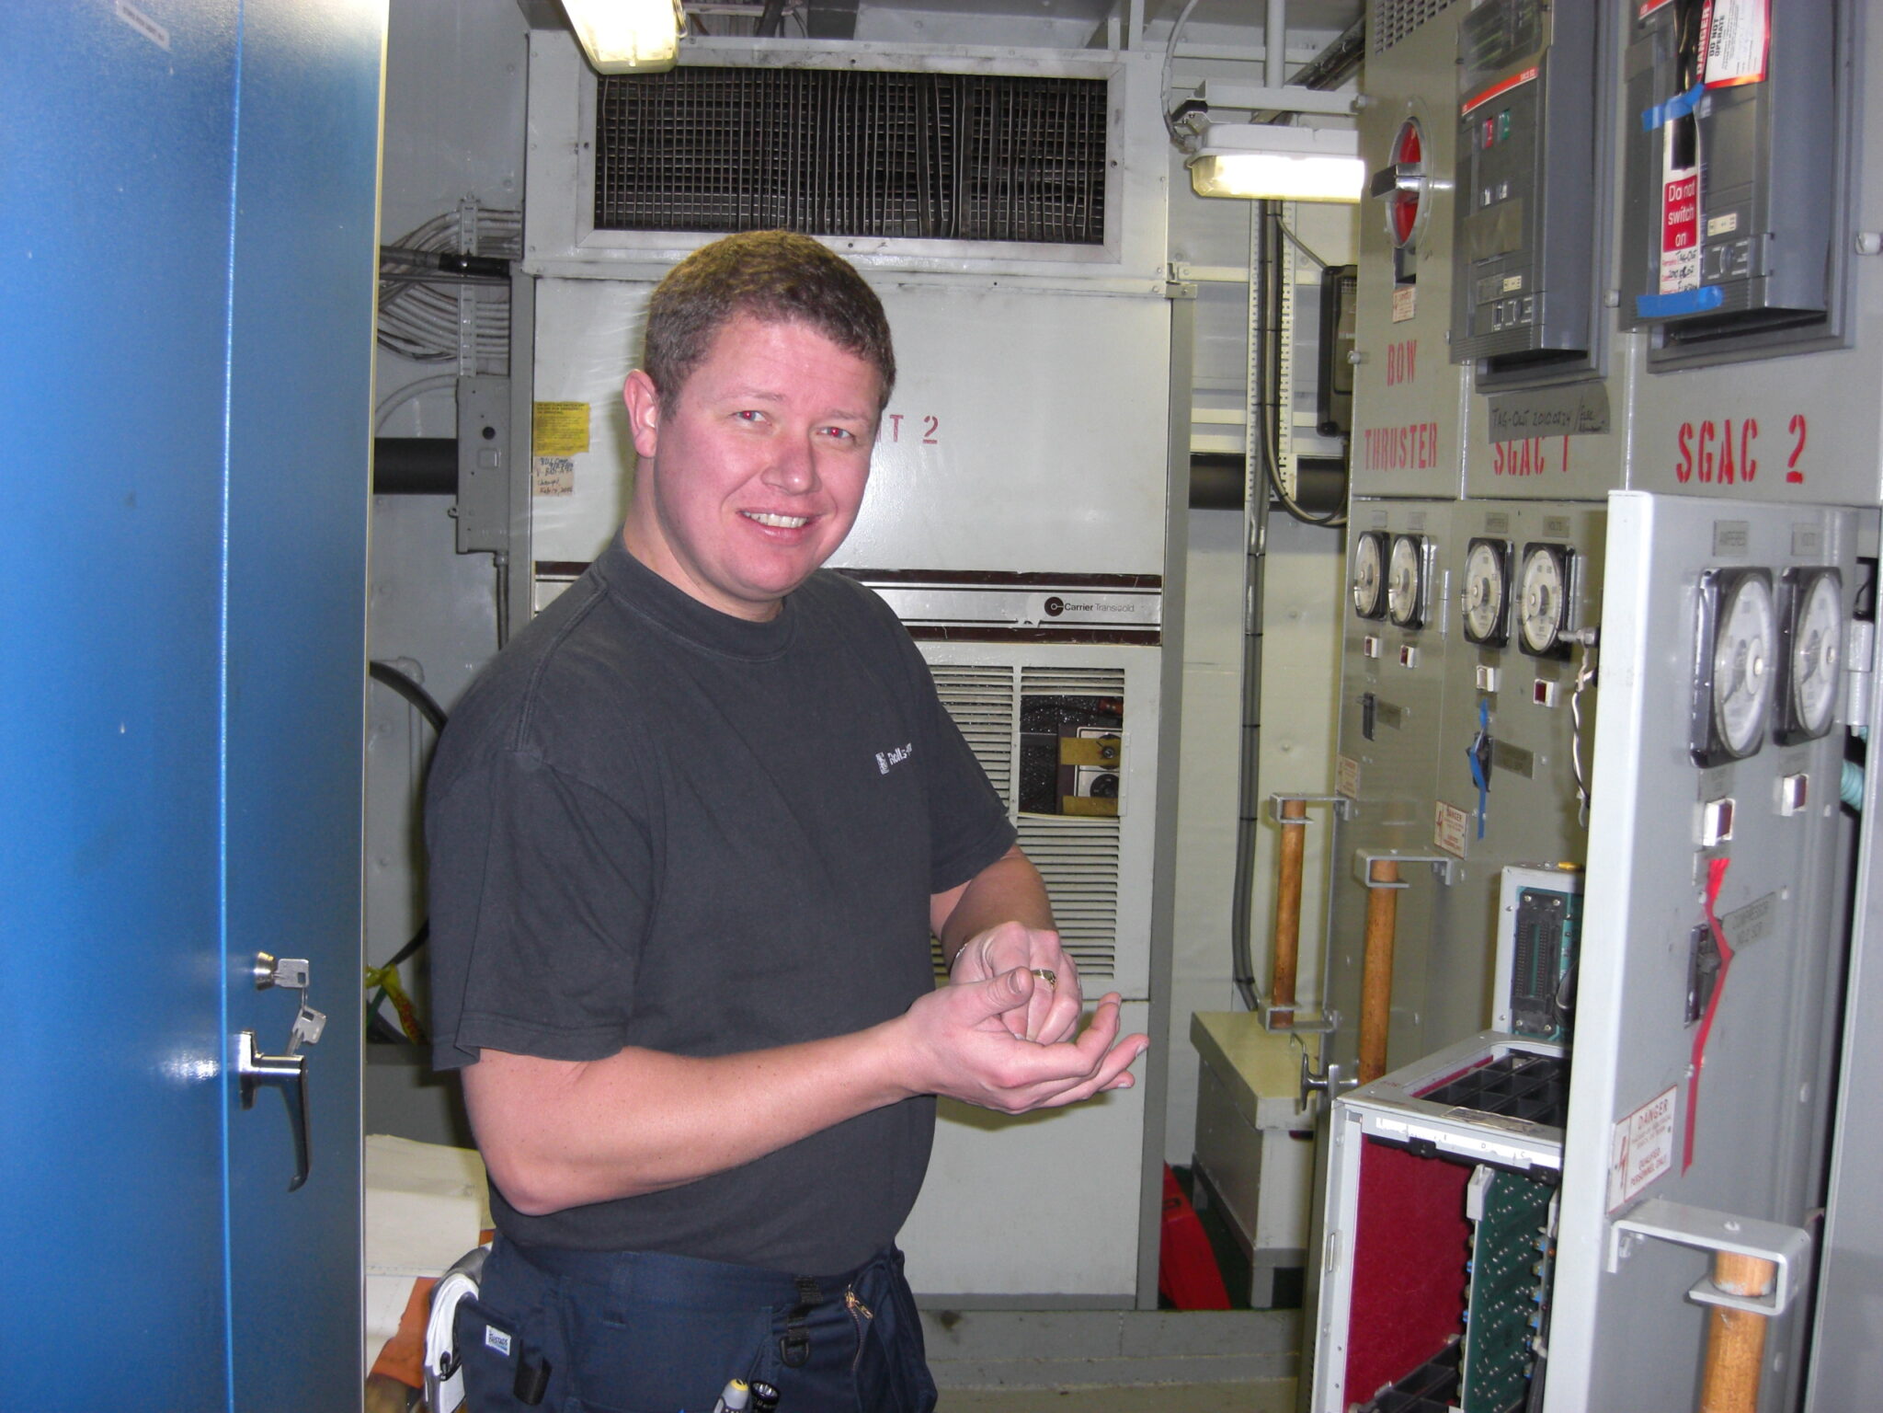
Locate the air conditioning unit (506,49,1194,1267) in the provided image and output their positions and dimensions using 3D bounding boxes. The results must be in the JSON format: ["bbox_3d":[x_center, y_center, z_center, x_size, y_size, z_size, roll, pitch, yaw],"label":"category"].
[{"bbox_3d":[-0.193,-0.068,4.137,1.200,2.320,0.700,1,5,-2],"label":"air conditioning unit"}]

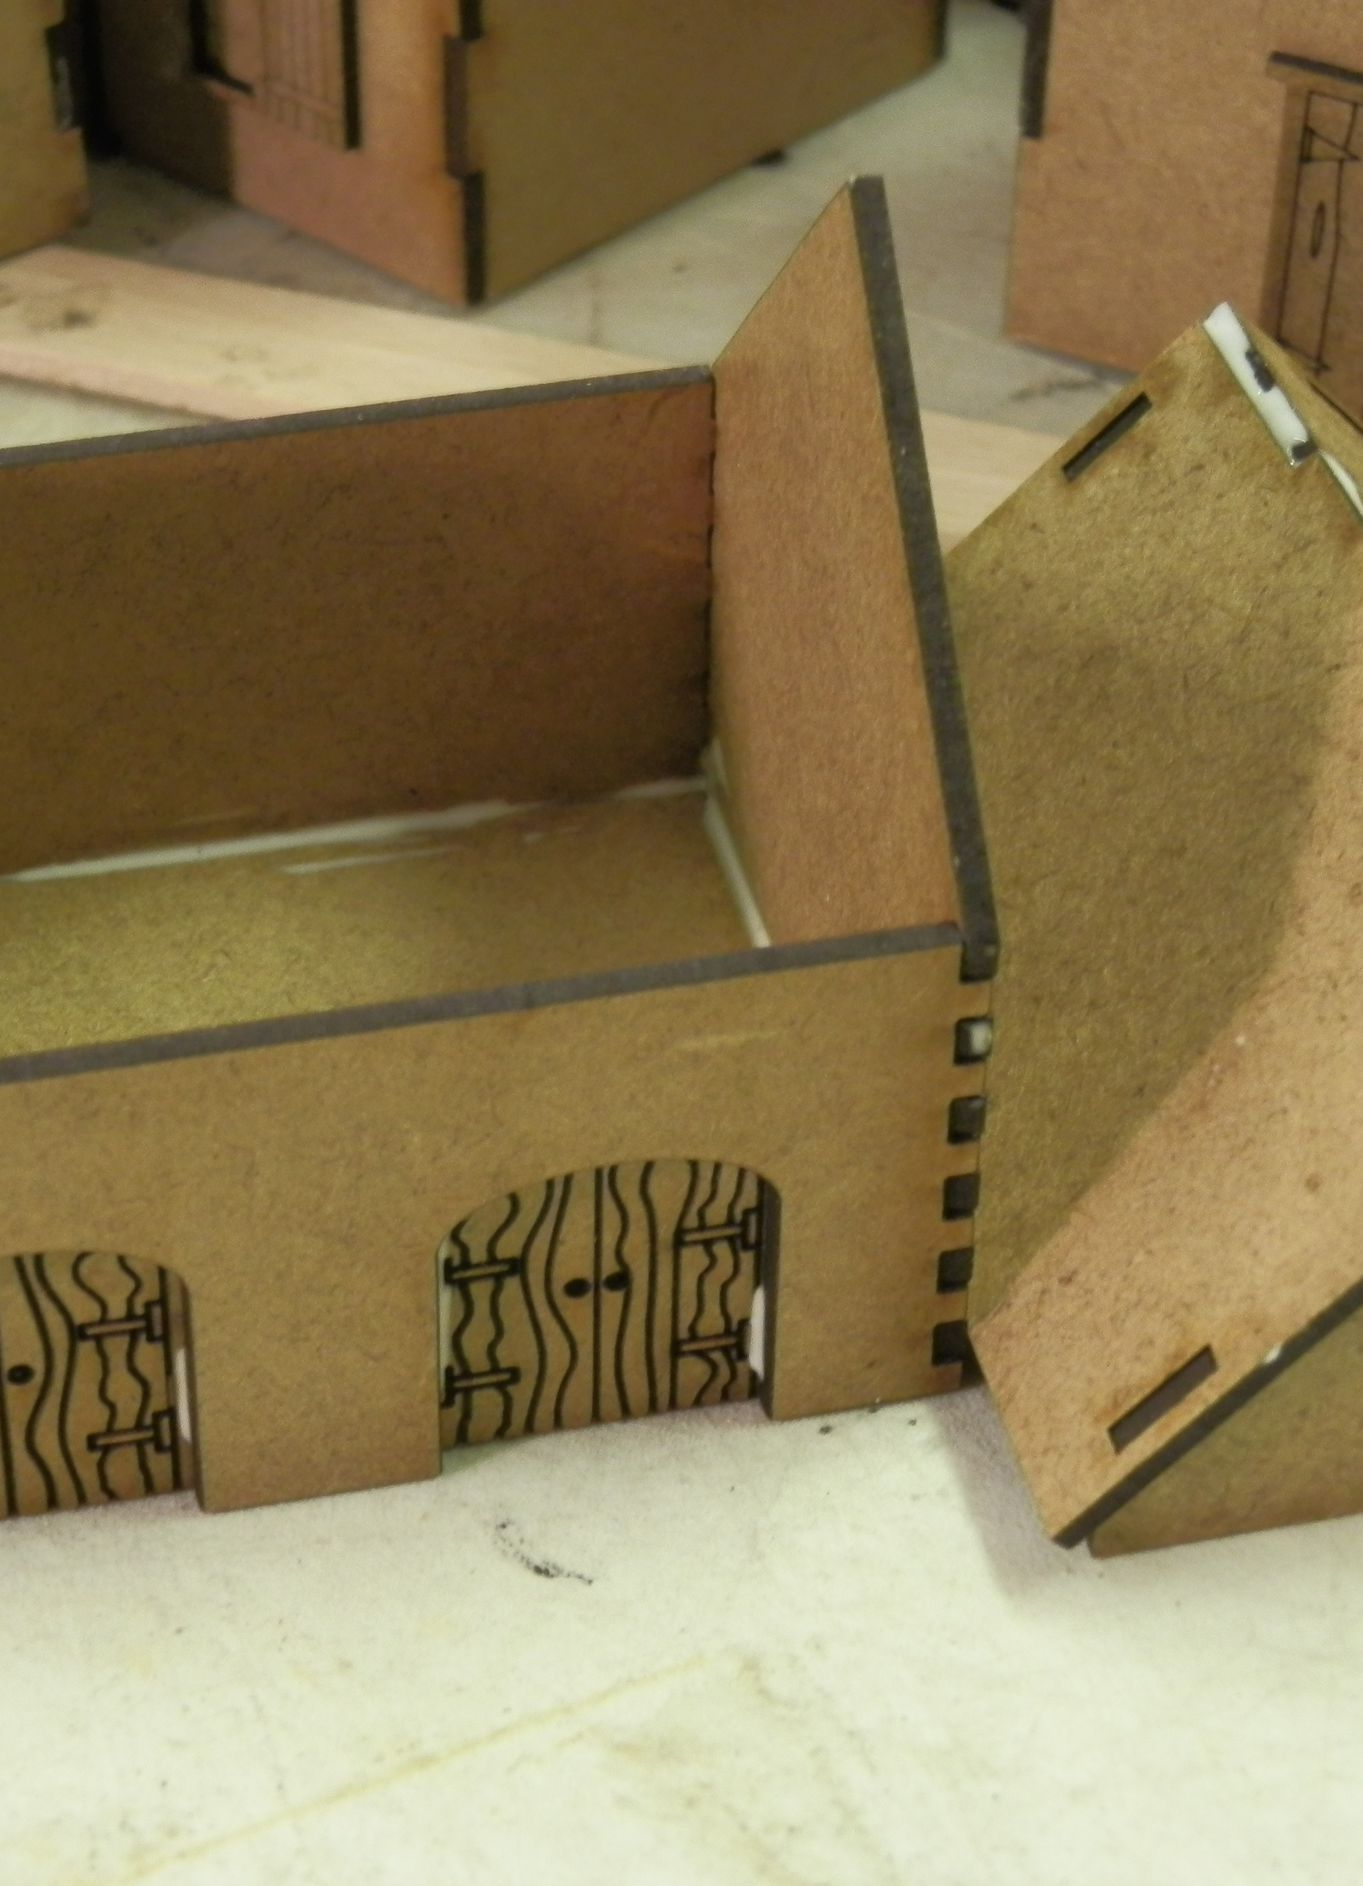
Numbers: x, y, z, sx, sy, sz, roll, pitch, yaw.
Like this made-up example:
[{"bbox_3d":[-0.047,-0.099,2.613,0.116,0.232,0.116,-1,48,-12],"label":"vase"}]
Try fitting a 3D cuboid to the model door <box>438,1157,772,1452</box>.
[{"bbox_3d":[-0.005,0.021,0.274,0.021,0.024,0.003,-8,41,-11],"label":"model door"}]

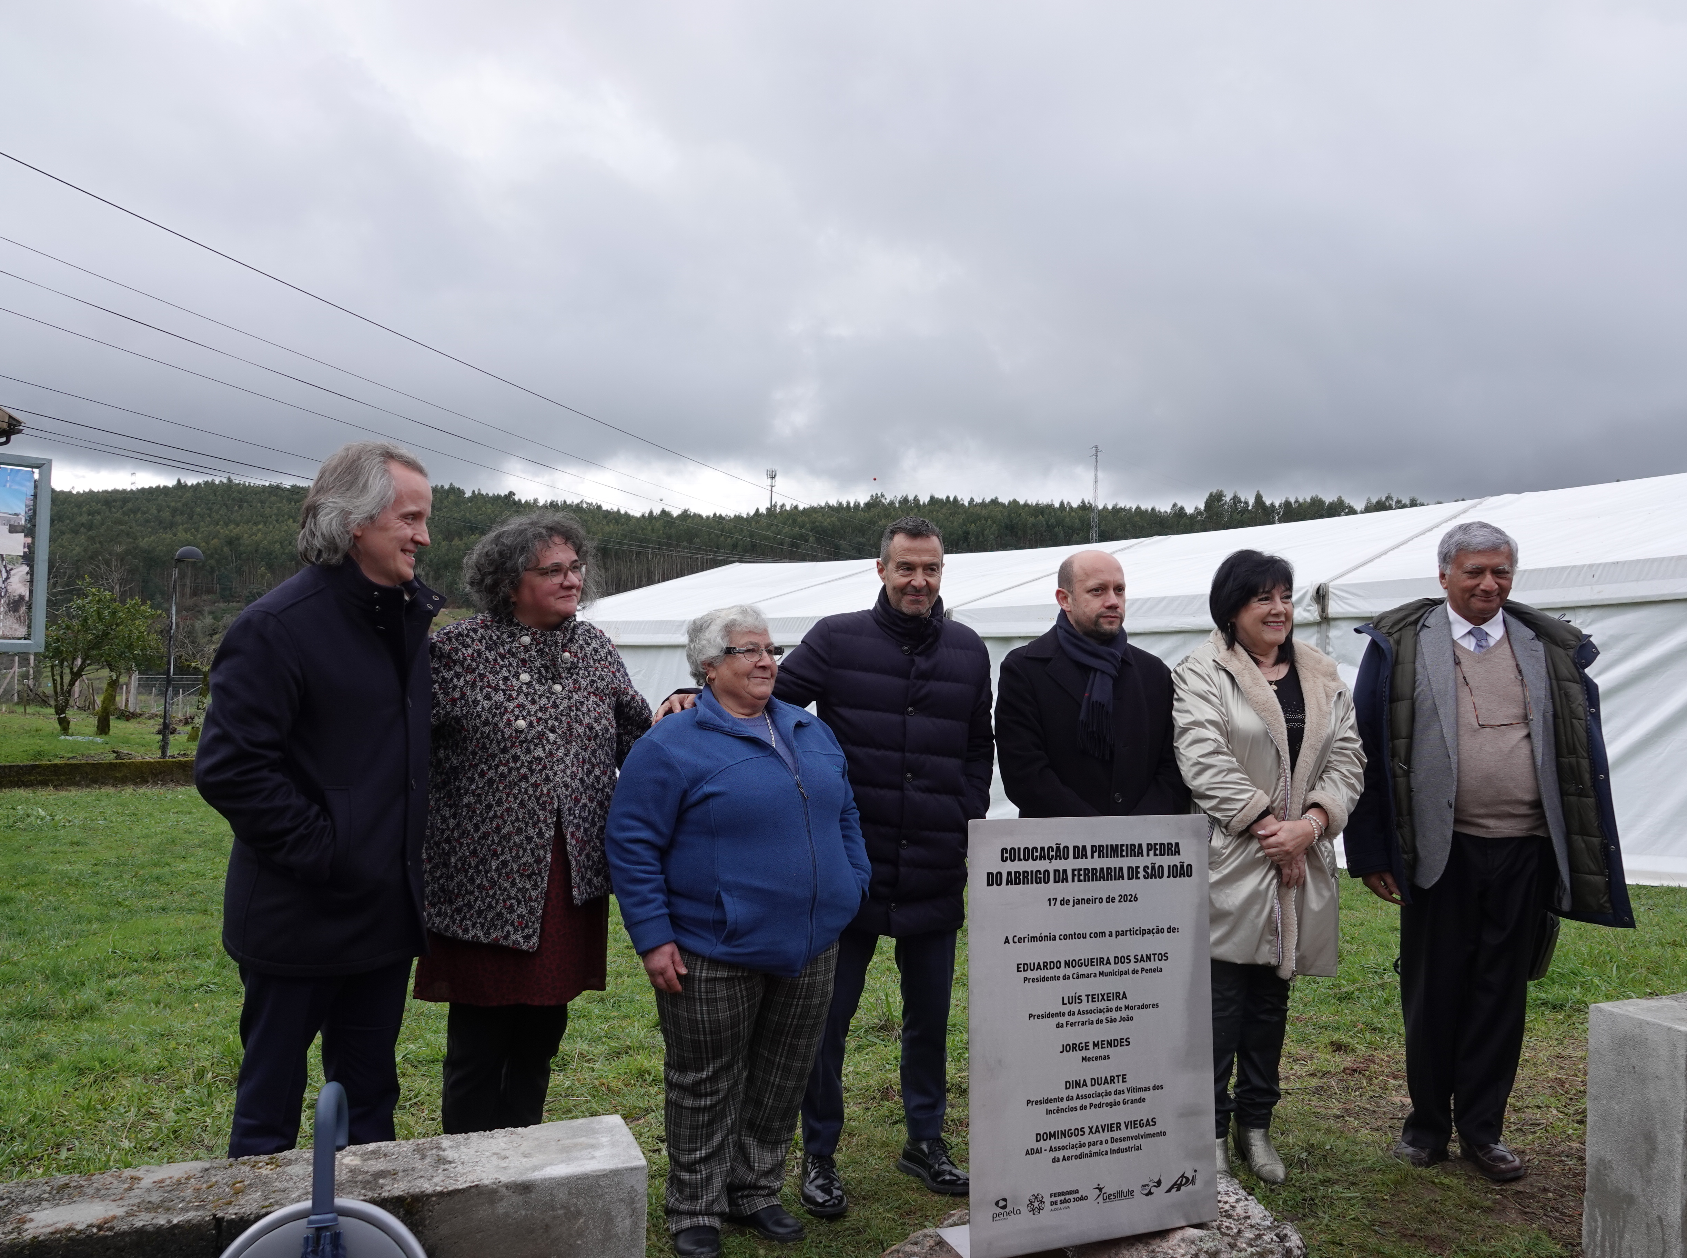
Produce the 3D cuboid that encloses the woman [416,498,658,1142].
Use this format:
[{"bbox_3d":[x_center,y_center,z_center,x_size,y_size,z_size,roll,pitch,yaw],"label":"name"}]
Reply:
[{"bbox_3d":[-0.701,0.575,2.830,0.600,1.670,0.420,2,-1,-32],"label":"woman"}]

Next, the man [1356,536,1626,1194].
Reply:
[{"bbox_3d":[1.788,0.583,3.480,0.770,1.765,0.450,2,-1,24],"label":"man"}]

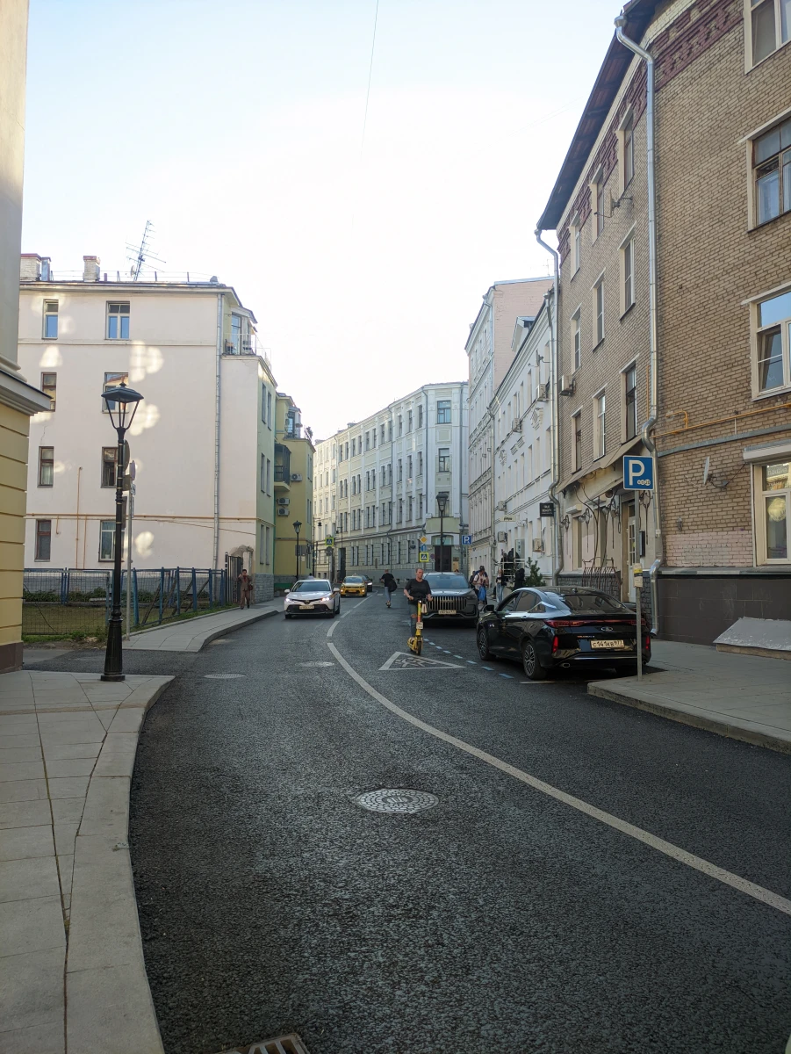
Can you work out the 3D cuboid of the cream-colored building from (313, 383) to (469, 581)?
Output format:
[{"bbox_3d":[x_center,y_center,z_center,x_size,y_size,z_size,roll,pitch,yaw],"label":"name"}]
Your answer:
[{"bbox_3d":[3.490,-3.104,90.020,12.000,20.190,34.000,2,-4,-21],"label":"cream-colored building"}]

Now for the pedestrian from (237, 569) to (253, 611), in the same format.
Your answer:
[{"bbox_3d":[-6.362,2.641,32.199,0.620,1.690,0.420,1,-3,-5],"label":"pedestrian"}]

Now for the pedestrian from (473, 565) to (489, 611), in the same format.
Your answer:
[{"bbox_3d":[3.318,2.436,29.609,0.560,1.780,0.400,0,-3,9],"label":"pedestrian"}]

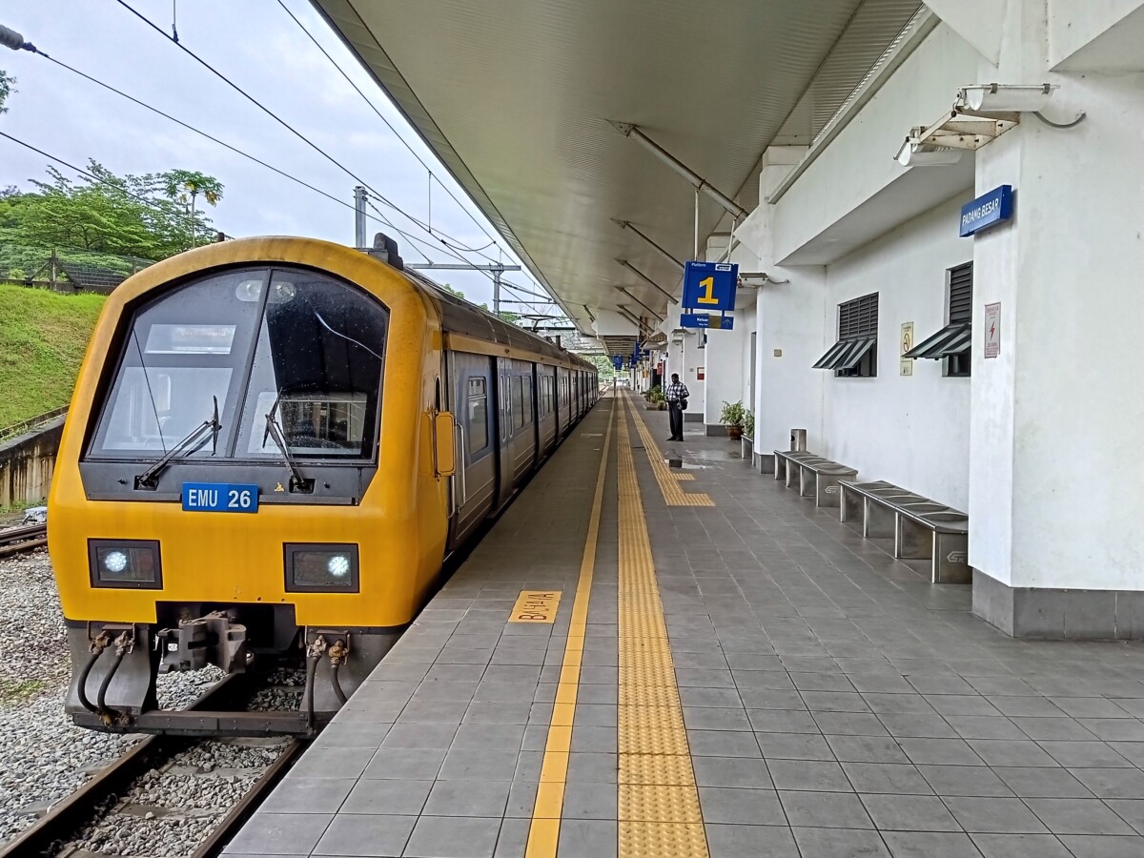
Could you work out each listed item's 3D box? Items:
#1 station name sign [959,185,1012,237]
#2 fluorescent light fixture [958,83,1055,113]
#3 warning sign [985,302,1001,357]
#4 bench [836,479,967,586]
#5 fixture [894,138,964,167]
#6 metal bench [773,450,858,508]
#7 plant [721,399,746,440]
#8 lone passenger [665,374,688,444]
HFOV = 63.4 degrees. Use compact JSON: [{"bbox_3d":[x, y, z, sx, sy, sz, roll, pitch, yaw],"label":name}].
[{"bbox_3d":[2.666,-1.399,5.973,0.065,0.205,0.670,0,3,3],"label":"station name sign"},{"bbox_3d":[2.484,-1.881,5.240,0.450,0.150,0.280,0,19,3],"label":"fluorescent light fixture"},{"bbox_3d":[2.685,-0.630,5.915,0.010,0.345,0.250,0,3,3],"label":"warning sign"},{"bbox_3d":[3.114,0.879,8.565,0.540,0.445,3.080,0,3,3],"label":"bench"},{"bbox_3d":[2.536,-1.958,6.486,0.440,0.150,0.290,0,-15,3],"label":"fixture"},{"bbox_3d":[3.338,0.650,12.853,0.540,0.445,3.100,0,3,3],"label":"metal bench"},{"bbox_3d":[4.181,-0.210,23.944,0.600,1.020,0.600,0,3,3],"label":"plant"},{"bbox_3d":[2.595,-0.555,23.353,0.540,1.720,0.380,2,4,31],"label":"lone passenger"}]

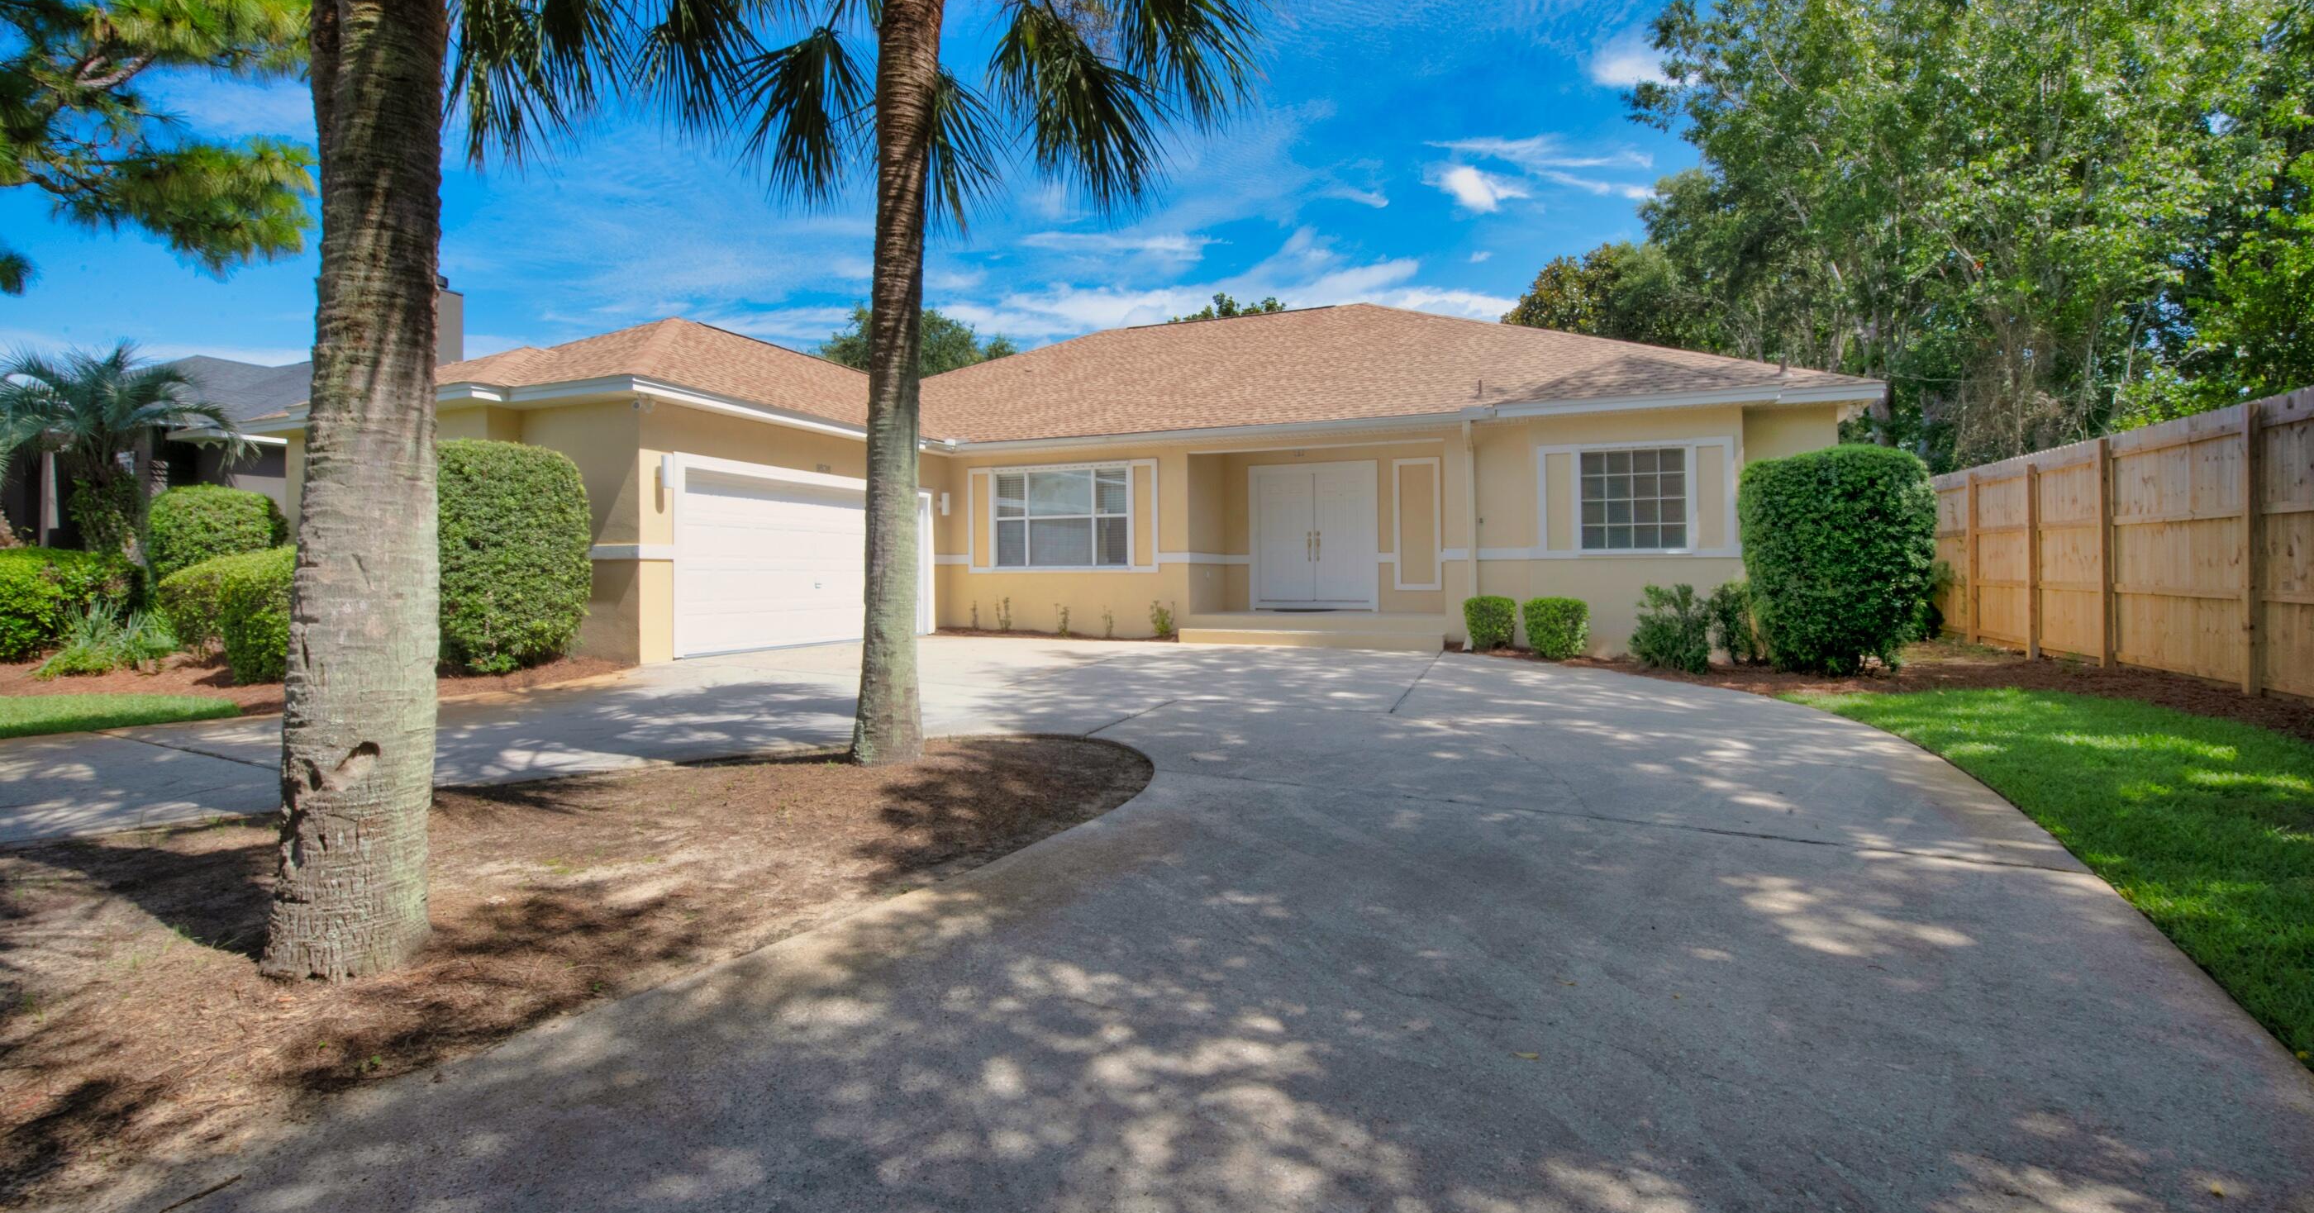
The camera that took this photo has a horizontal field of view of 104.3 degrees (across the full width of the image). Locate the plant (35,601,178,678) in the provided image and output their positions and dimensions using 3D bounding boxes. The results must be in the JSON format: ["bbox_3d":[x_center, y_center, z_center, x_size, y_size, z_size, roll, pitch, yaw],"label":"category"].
[{"bbox_3d":[-10.751,0.326,9.217,0.950,0.700,0.900,1,2,25],"label":"plant"}]

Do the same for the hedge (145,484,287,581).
[{"bbox_3d":[-13.389,-0.575,12.788,1.400,2.250,1.400,1,2,25],"label":"hedge"}]

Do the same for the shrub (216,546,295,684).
[{"bbox_3d":[-8.419,0.059,8.707,1.000,1.270,1.000,1,2,25],"label":"shrub"}]

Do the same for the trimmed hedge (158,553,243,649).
[{"bbox_3d":[-10.753,0.038,10.308,1.000,1.200,1.000,1,2,25],"label":"trimmed hedge"}]

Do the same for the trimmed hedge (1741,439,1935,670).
[{"bbox_3d":[7.225,-0.487,9.589,1.600,2.300,1.600,1,2,25],"label":"trimmed hedge"}]

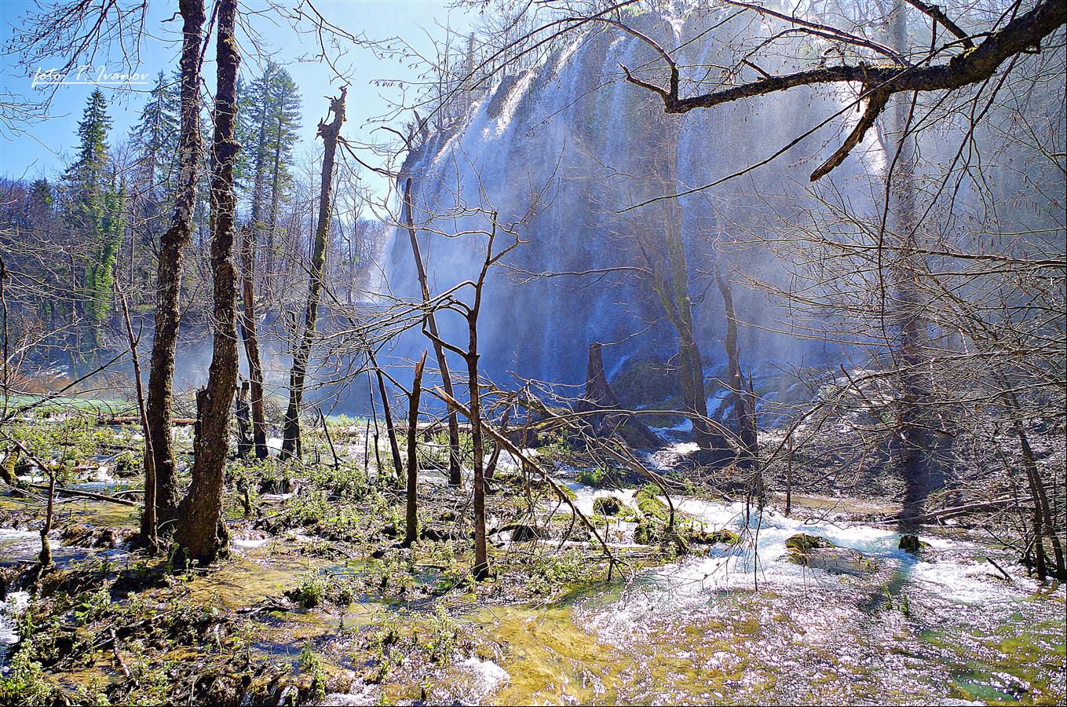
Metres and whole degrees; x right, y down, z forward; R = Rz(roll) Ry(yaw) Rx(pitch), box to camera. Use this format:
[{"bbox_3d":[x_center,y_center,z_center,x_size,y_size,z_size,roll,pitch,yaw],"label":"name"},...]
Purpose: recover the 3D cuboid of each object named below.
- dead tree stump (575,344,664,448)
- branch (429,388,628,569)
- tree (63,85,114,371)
[{"bbox_3d":[1.780,0.868,16.800,1.800,2.250,1.500,0,-1,6],"label":"dead tree stump"},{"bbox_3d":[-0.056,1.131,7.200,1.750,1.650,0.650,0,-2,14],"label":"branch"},{"bbox_3d":[-29.570,-8.434,53.000,3.600,18.300,3.600,0,-1,0],"label":"tree"}]

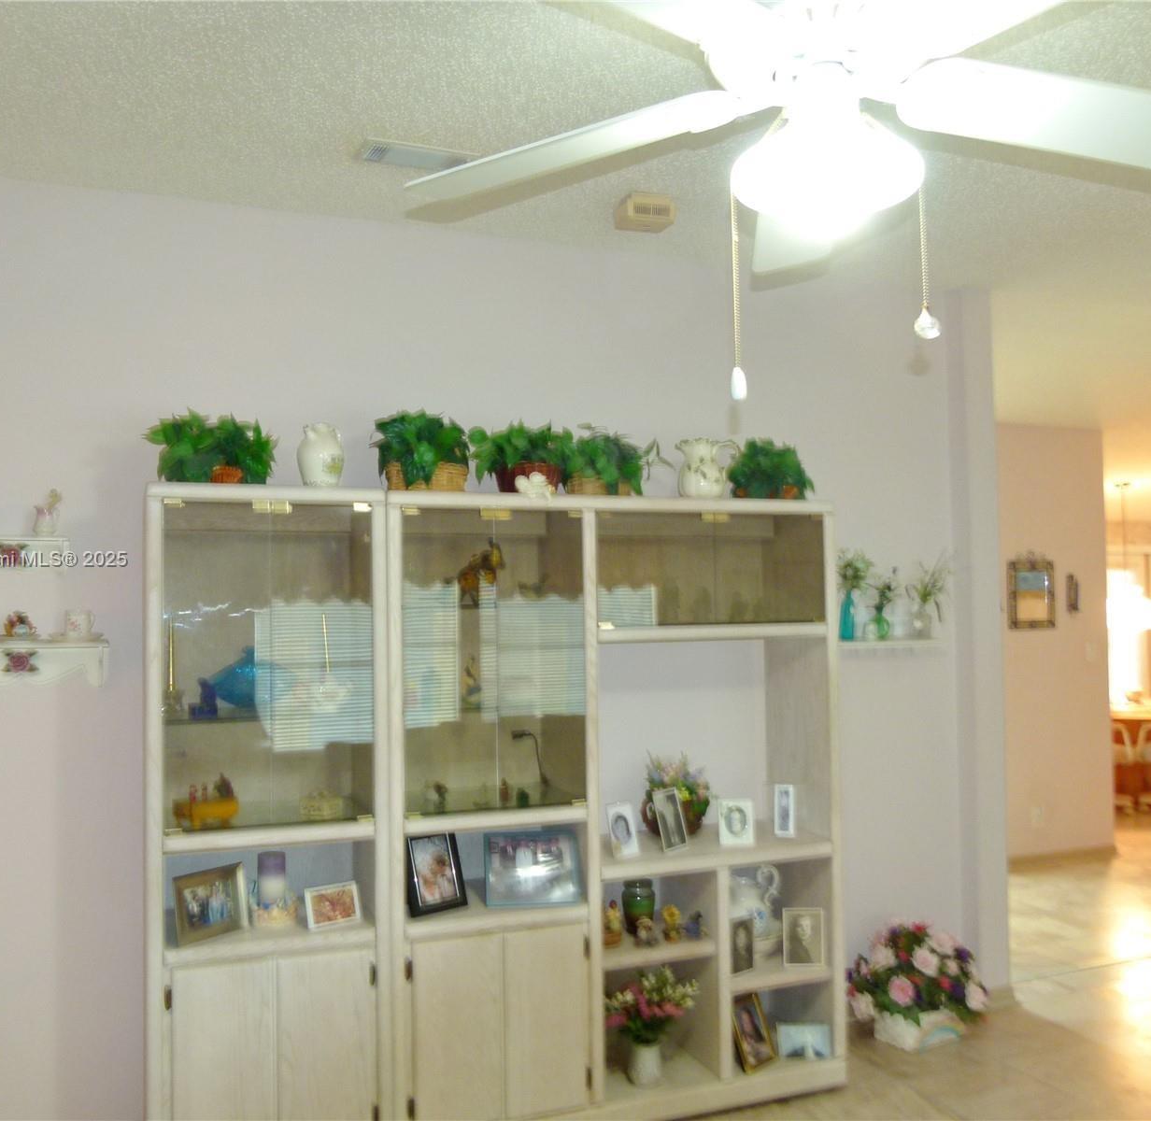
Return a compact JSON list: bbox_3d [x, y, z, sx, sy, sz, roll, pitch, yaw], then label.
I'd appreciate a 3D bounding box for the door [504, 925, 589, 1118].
[{"bbox_3d":[-0.084,1.317,3.108,0.258,0.510,0.020,0,-3,-22],"label":"door"}]

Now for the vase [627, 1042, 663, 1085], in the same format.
[{"bbox_3d":[0.224,1.596,3.466,0.108,0.130,0.108,-1,-2,0],"label":"vase"}]

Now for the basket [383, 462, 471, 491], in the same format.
[{"bbox_3d":[-0.458,-0.247,3.337,0.260,0.110,0.210,0,-2,-20],"label":"basket"}]

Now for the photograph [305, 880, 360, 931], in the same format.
[{"bbox_3d":[-0.662,0.937,2.923,0.138,0.106,0.030,1,-22,-33],"label":"photograph"}]

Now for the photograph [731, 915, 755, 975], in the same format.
[{"bbox_3d":[0.510,1.192,3.356,0.106,0.169,0.025,2,-4,-41],"label":"photograph"}]

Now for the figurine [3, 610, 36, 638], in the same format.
[{"bbox_3d":[-1.499,0.172,2.913,0.079,0.071,0.070,0,-3,-22],"label":"figurine"}]

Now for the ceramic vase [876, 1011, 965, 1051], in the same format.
[{"bbox_3d":[1.225,1.646,3.835,0.250,0.100,0.165,1,-3,-28],"label":"ceramic vase"}]

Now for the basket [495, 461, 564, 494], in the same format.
[{"bbox_3d":[-0.148,-0.253,3.451,0.220,0.120,0.200,0,-2,-20],"label":"basket"}]

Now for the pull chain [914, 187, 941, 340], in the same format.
[{"bbox_3d":[0.464,-0.395,1.430,0.032,0.200,0.030,0,-3,-22],"label":"pull chain"}]

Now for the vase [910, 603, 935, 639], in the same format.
[{"bbox_3d":[1.317,0.230,4.091,0.085,0.137,0.085,0,-3,-22],"label":"vase"}]

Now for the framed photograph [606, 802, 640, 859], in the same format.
[{"bbox_3d":[0.137,0.827,3.306,0.089,0.158,0.030,1,-19,-34],"label":"framed photograph"}]

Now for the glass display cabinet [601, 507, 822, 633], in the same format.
[{"bbox_3d":[0.367,0.030,3.488,0.805,0.373,0.380,0,-3,-22],"label":"glass display cabinet"}]

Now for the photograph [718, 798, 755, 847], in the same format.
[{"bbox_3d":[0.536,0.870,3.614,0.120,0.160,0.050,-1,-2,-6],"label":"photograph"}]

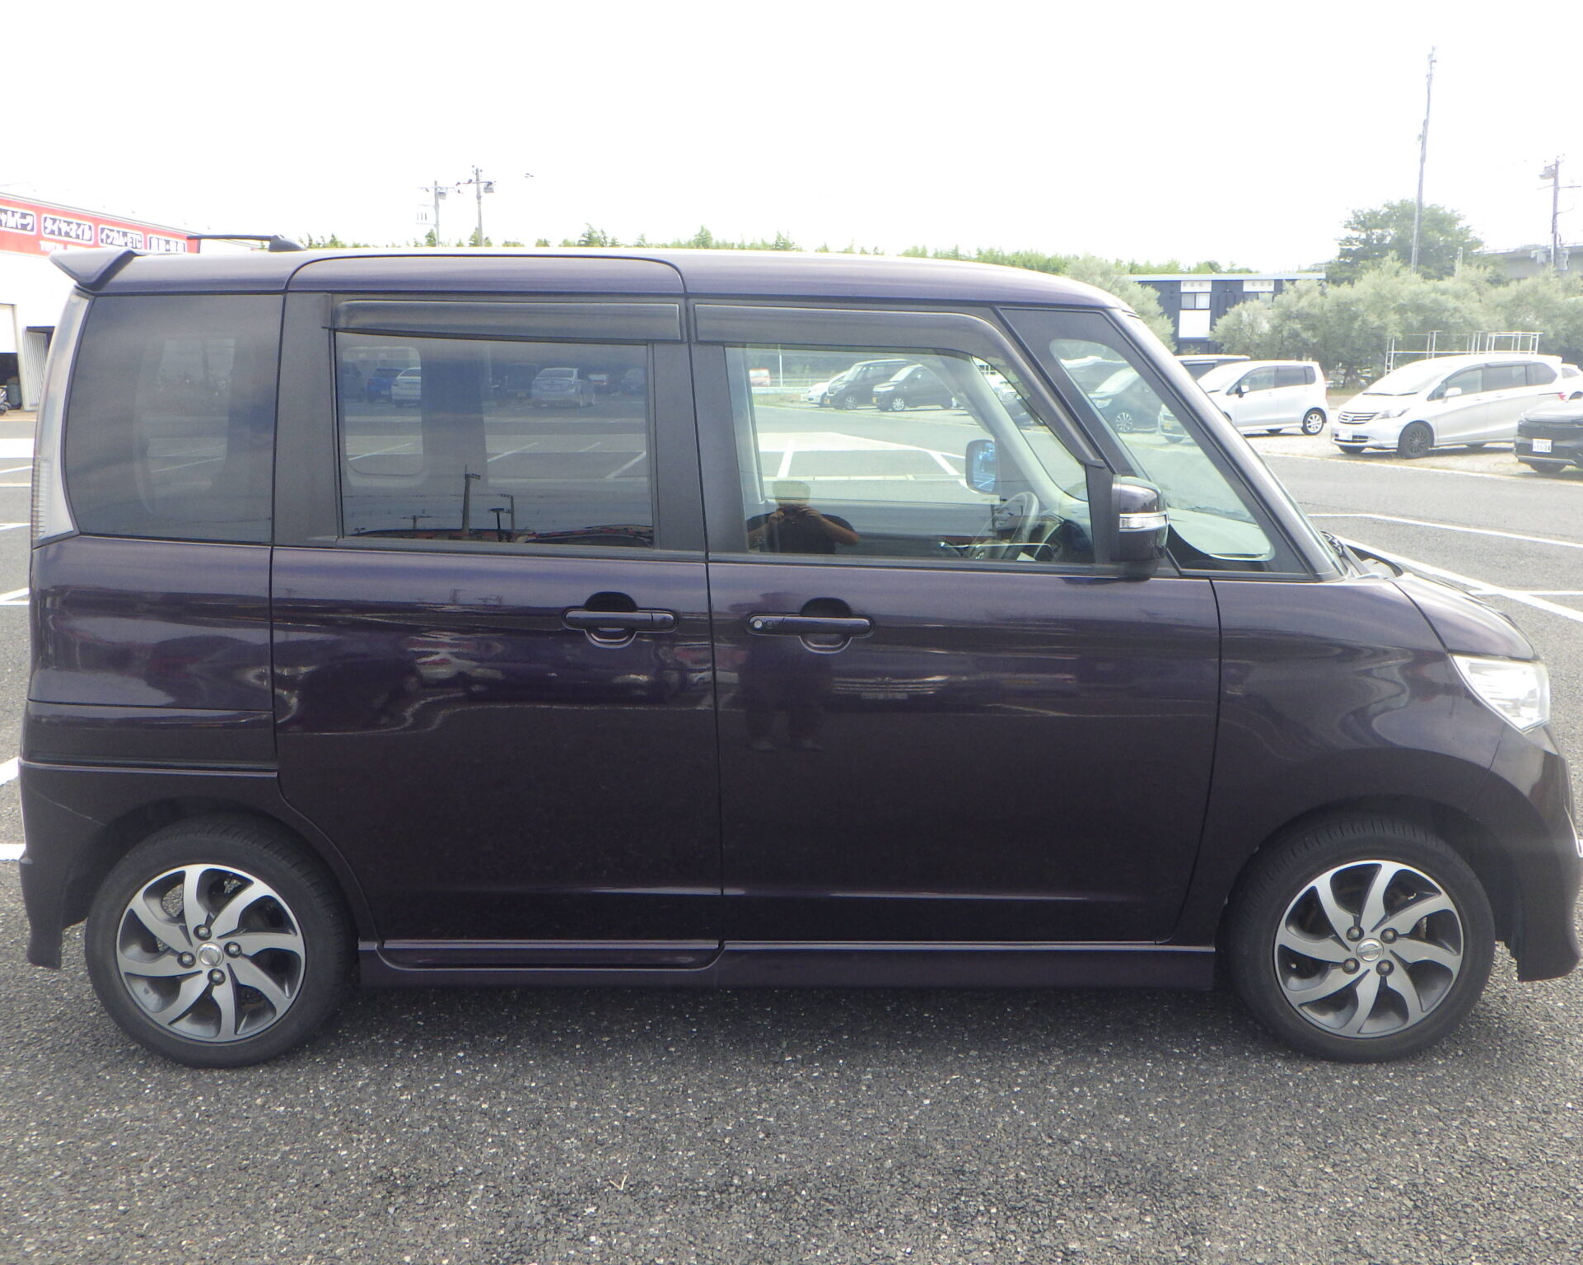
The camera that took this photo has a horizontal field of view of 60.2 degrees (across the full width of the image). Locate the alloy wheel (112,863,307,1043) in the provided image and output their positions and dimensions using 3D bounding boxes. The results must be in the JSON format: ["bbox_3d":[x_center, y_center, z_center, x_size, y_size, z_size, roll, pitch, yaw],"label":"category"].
[{"bbox_3d":[-1.200,0.653,2.881,0.405,0.405,0.150,0,11,0],"label":"alloy wheel"}]

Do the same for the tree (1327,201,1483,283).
[{"bbox_3d":[26.023,-13.959,58.414,6.800,8.246,6.500,5,12,24],"label":"tree"}]

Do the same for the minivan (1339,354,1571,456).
[{"bbox_3d":[11.889,-4.133,24.714,4.215,1.715,1.695,-3,11,-15],"label":"minivan"}]

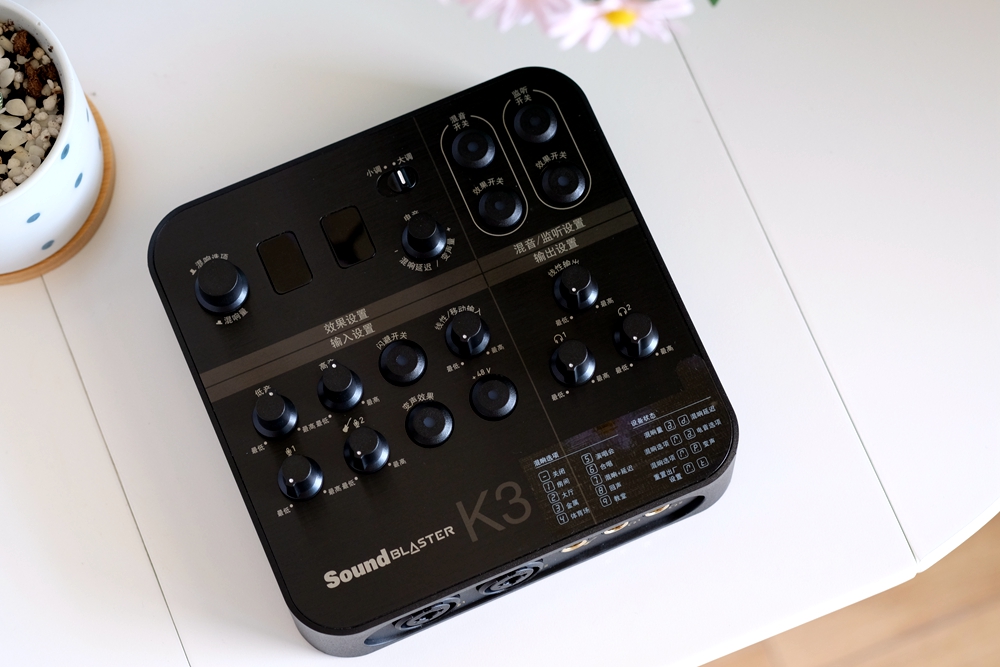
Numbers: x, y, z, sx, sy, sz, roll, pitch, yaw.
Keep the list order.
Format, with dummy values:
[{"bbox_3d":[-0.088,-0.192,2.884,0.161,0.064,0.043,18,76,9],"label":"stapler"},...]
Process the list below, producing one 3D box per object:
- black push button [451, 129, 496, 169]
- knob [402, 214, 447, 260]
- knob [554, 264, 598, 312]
[{"bbox_3d":[-0.009,-0.061,0.828,0.015,0.004,0.015,0,75,0],"label":"black push button"},{"bbox_3d":[-0.025,-0.033,0.815,0.015,0.013,0.015,0,75,0],"label":"knob"},{"bbox_3d":[0.025,-0.016,0.832,0.015,0.012,0.015,0,74,2],"label":"knob"}]

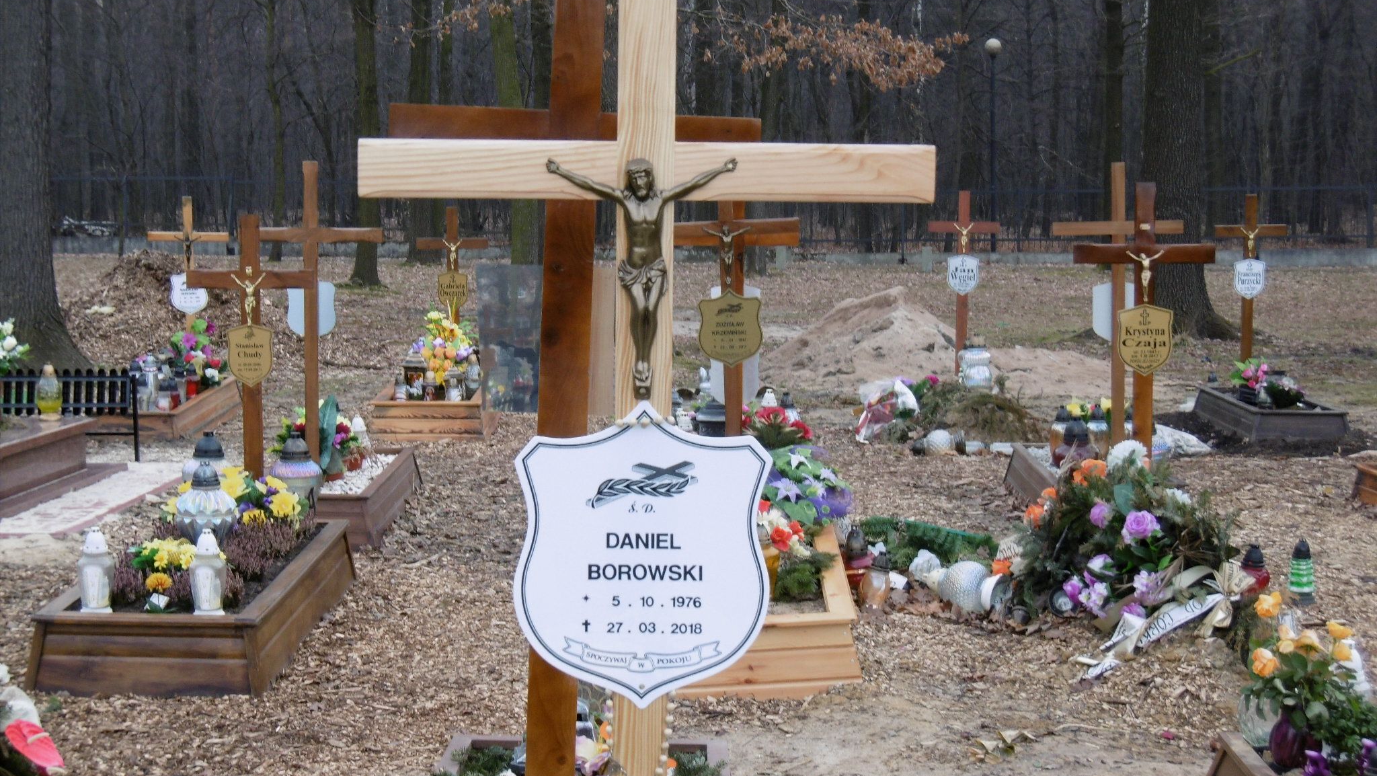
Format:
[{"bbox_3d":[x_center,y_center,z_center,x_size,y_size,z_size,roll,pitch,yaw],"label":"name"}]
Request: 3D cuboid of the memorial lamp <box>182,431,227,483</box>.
[{"bbox_3d":[-1.915,0.353,9.365,0.212,0.360,0.212,0,5,0],"label":"memorial lamp"}]

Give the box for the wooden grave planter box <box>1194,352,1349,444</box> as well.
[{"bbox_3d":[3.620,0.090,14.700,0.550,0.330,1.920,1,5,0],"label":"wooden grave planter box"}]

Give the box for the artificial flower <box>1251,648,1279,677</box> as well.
[{"bbox_3d":[1.339,0.637,5.450,0.063,0.067,0.063,0,5,0],"label":"artificial flower"}]

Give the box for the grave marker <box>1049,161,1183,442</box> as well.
[{"bbox_3d":[1.937,-0.181,10.671,0.600,1.680,0.070,0,5,0],"label":"grave marker"}]

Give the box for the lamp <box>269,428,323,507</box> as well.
[{"bbox_3d":[-1.564,0.349,9.365,0.214,0.360,0.214,0,5,0],"label":"lamp"}]

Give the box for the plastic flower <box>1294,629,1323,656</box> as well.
[{"bbox_3d":[1.455,0.596,5.500,0.067,0.060,0.065,0,5,0],"label":"plastic flower"}]

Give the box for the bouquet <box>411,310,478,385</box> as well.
[{"bbox_3d":[-1.653,-0.269,15.922,0.430,0.520,0.360,0,5,0],"label":"bouquet"}]

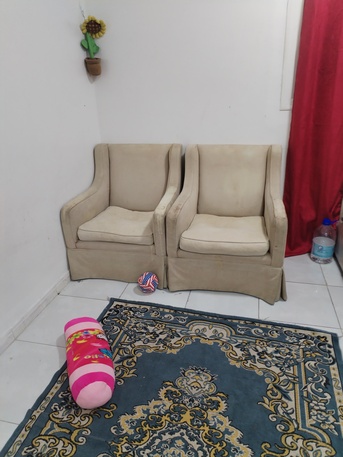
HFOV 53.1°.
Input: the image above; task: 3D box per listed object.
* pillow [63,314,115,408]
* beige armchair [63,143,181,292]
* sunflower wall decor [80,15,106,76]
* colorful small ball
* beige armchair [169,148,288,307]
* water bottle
[{"bbox_3d":[-0.403,0.623,1.663,0.205,0.205,0.500,-10,25,-18],"label":"pillow"},{"bbox_3d":[-0.309,-0.133,2.549,0.720,0.867,0.713,4,24,13],"label":"beige armchair"},{"bbox_3d":[-0.555,-1.295,2.442,0.181,0.363,0.091,-13,26,-24],"label":"sunflower wall decor"},{"bbox_3d":[-0.155,0.365,2.311,0.139,0.139,0.139,-1,24,1],"label":"colorful small ball"},{"bbox_3d":[0.403,-0.083,2.386,0.720,0.867,0.713,4,24,13],"label":"beige armchair"},{"bbox_3d":[1.169,0.083,2.612,0.176,0.336,0.176,4,24,13],"label":"water bottle"}]

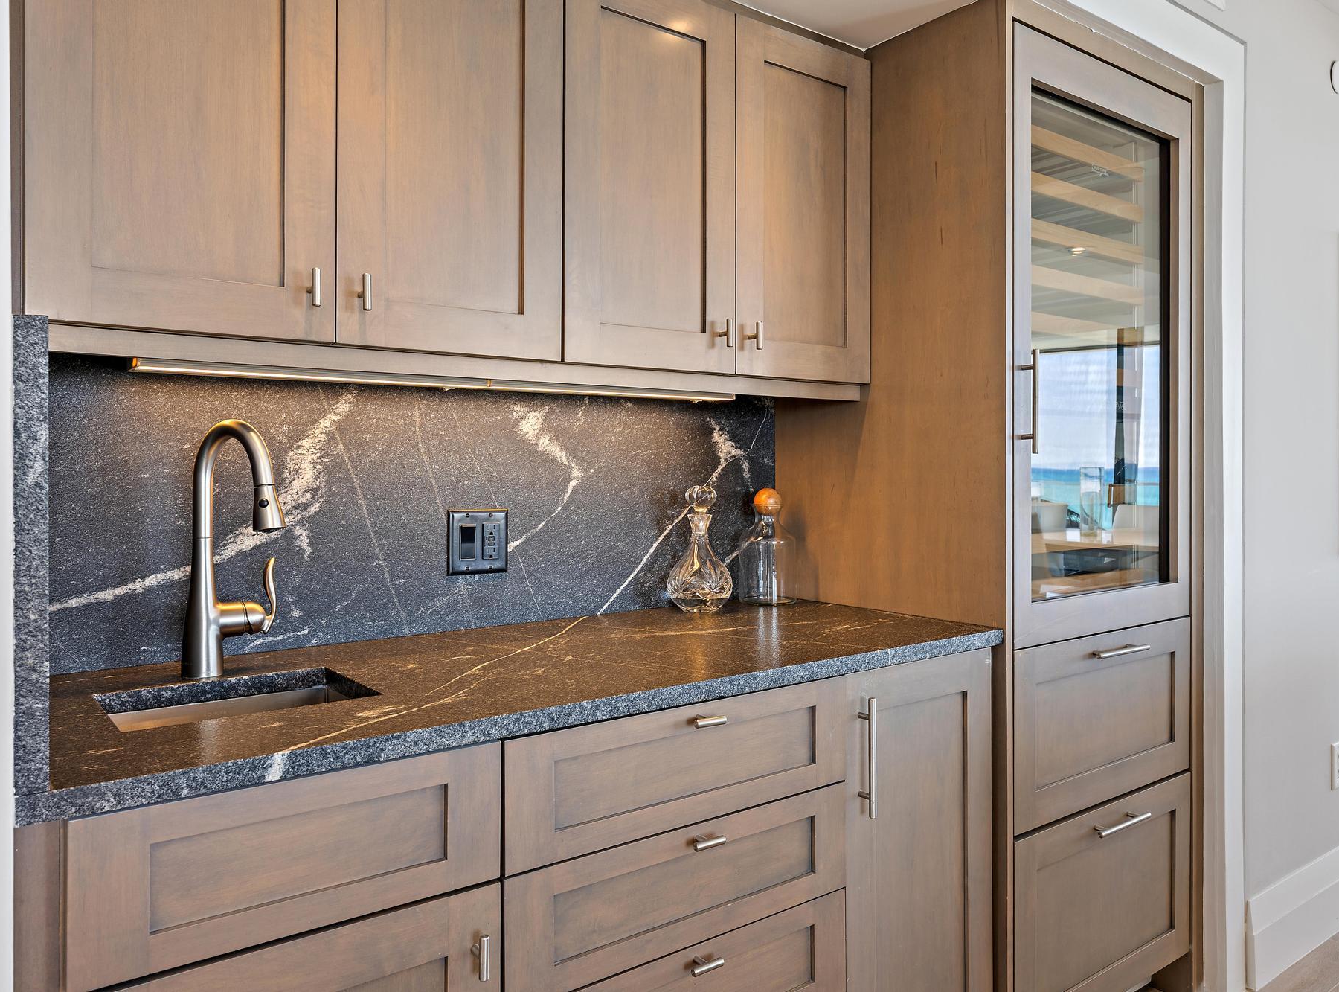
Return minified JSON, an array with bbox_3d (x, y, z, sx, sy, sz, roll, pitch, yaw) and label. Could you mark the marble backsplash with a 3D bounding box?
[{"bbox_3d":[-0.355,0.014,1.855,1.487,0.464,0.030,-1,1,-37],"label":"marble backsplash"}]

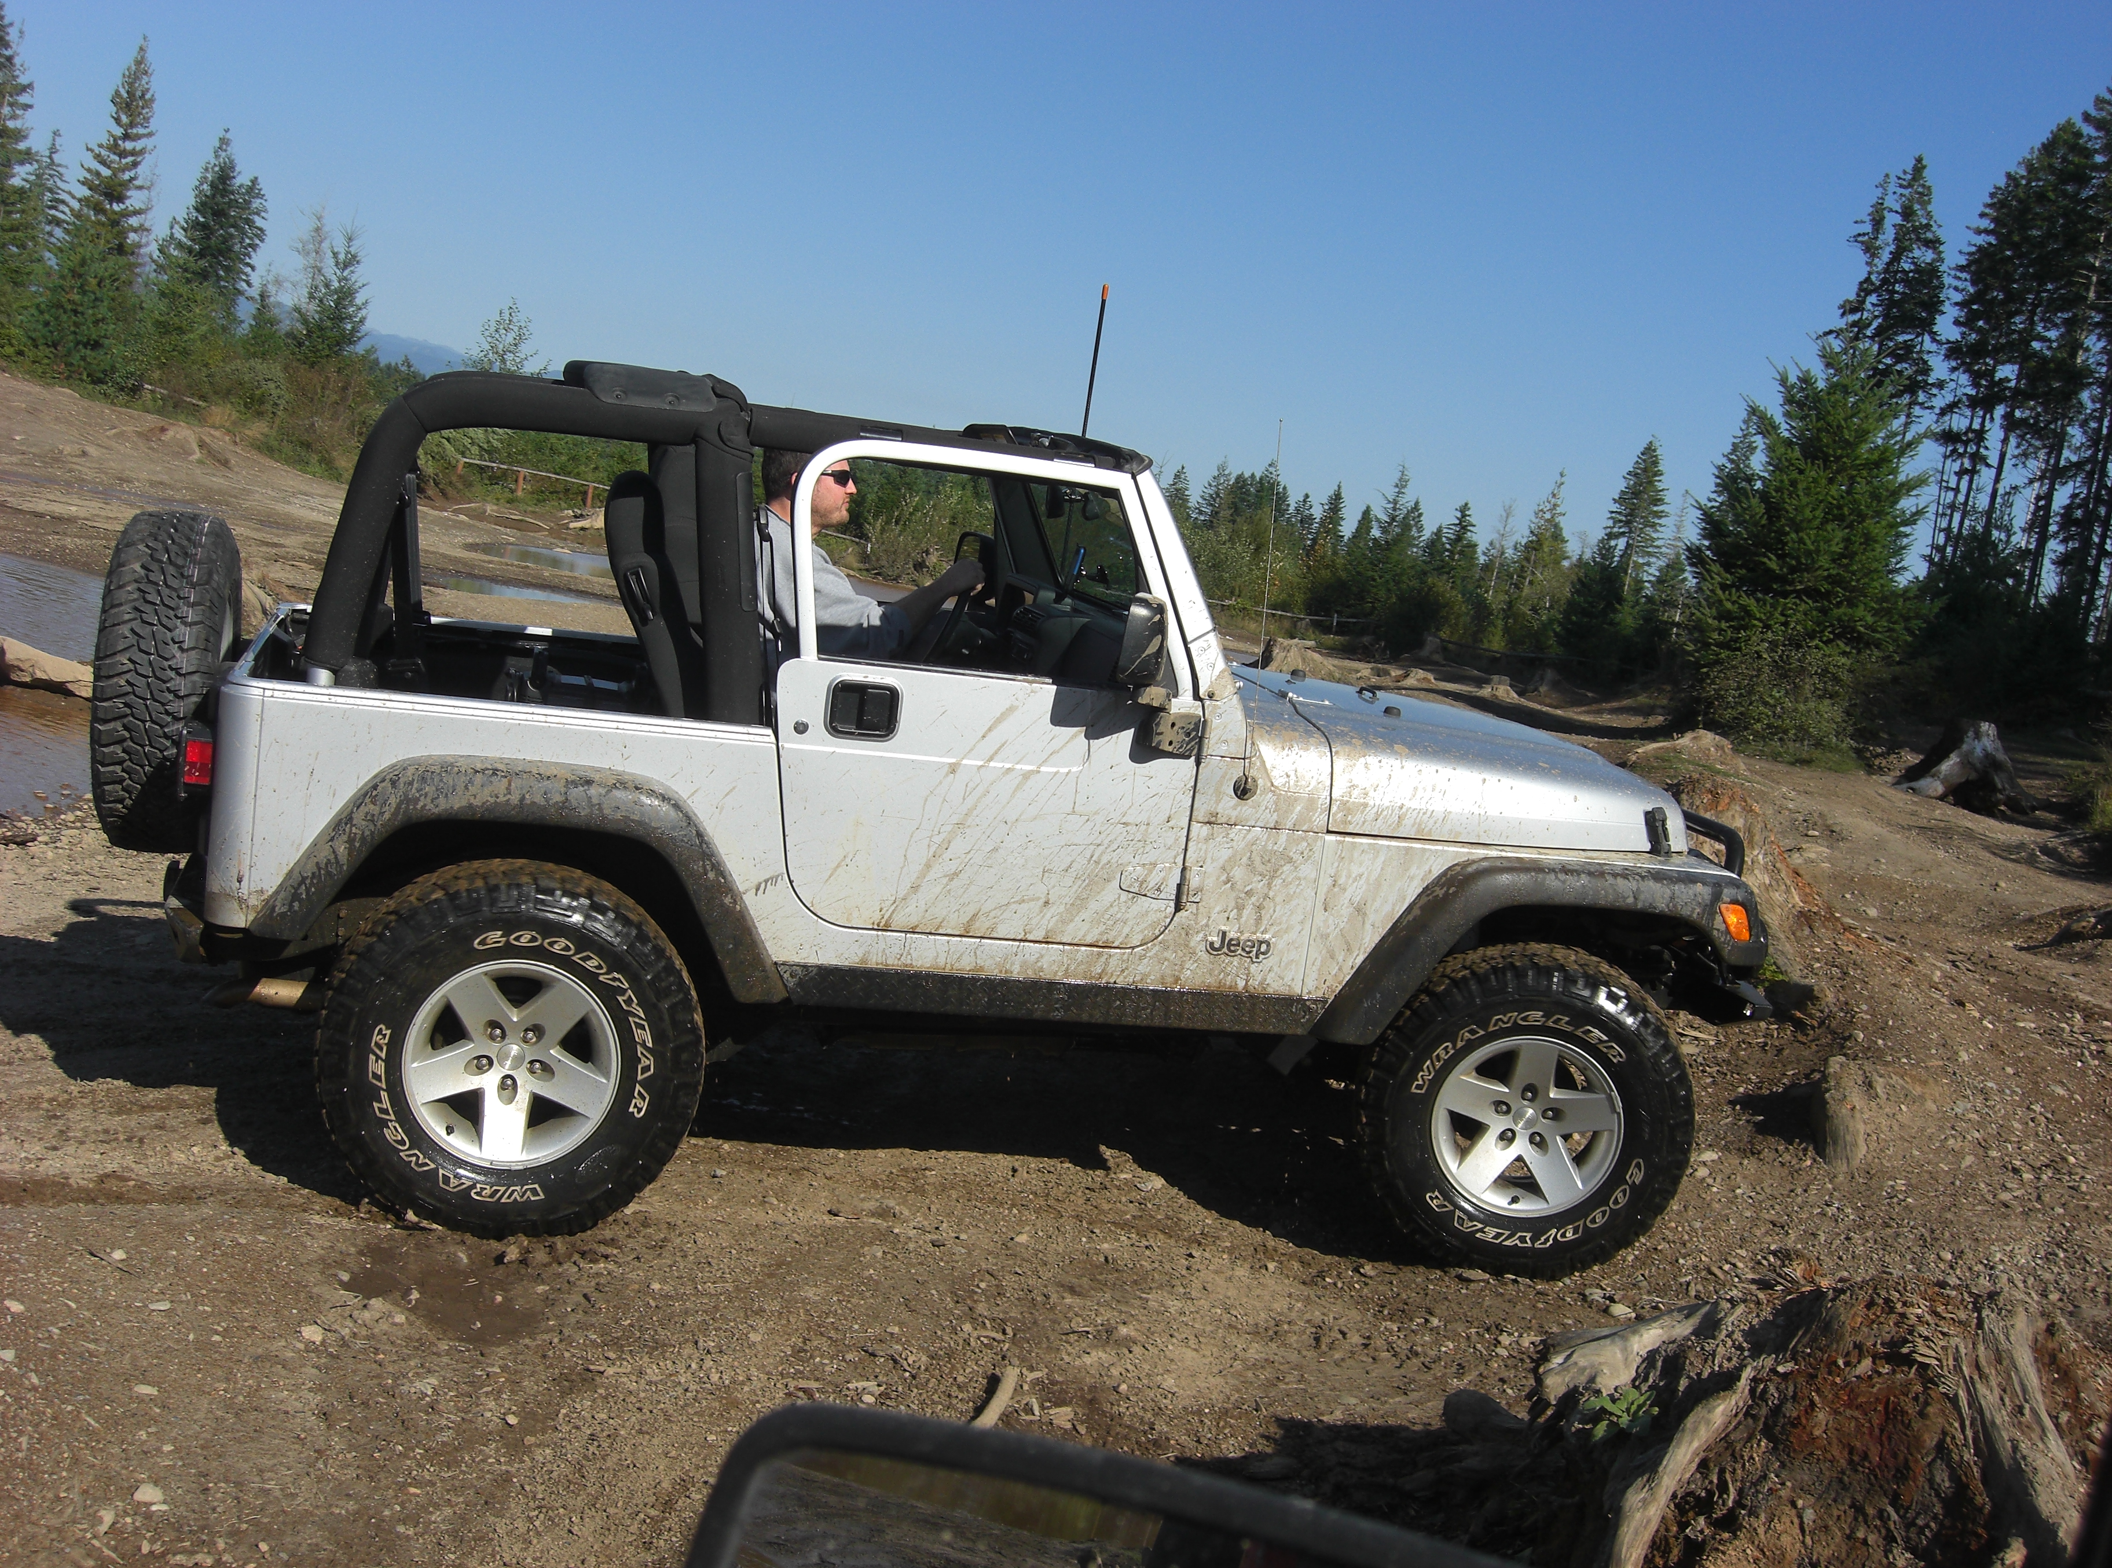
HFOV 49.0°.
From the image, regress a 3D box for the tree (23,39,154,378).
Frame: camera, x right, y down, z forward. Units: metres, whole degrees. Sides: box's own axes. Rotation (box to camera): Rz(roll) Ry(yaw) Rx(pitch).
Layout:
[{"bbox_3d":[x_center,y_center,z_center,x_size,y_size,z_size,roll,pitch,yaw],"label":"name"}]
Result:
[{"bbox_3d":[-25.044,-14.882,60.000,2.733,8.754,2.733,5,7,-24],"label":"tree"}]

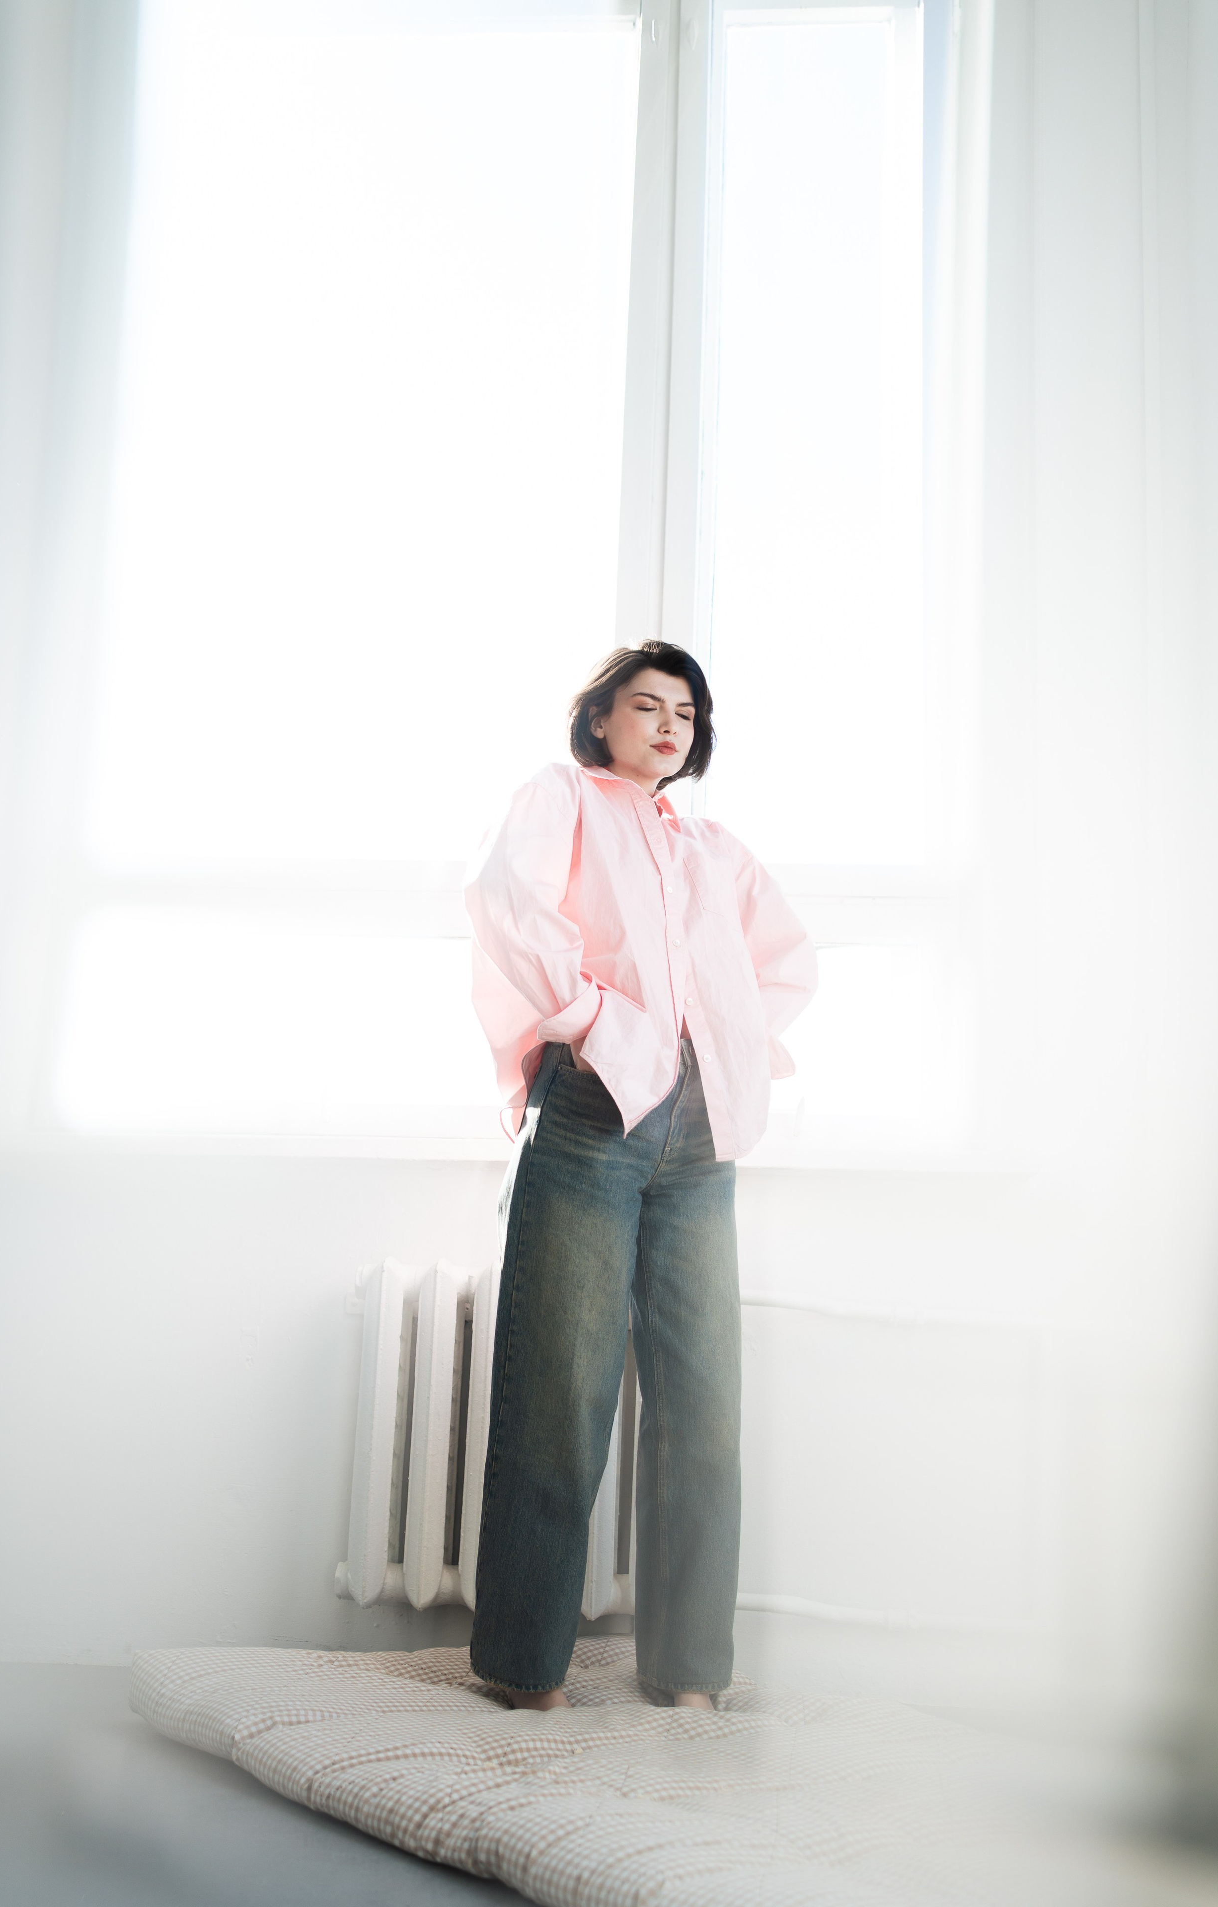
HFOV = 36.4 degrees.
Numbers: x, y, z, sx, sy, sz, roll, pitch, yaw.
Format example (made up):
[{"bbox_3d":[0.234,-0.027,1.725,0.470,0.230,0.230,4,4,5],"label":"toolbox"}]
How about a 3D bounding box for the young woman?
[{"bbox_3d":[0.050,0.322,2.922,0.570,1.683,0.370,5,-9,-27],"label":"young woman"}]

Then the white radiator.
[{"bbox_3d":[-0.139,0.831,3.222,0.655,0.587,0.140,1,-8,5],"label":"white radiator"}]

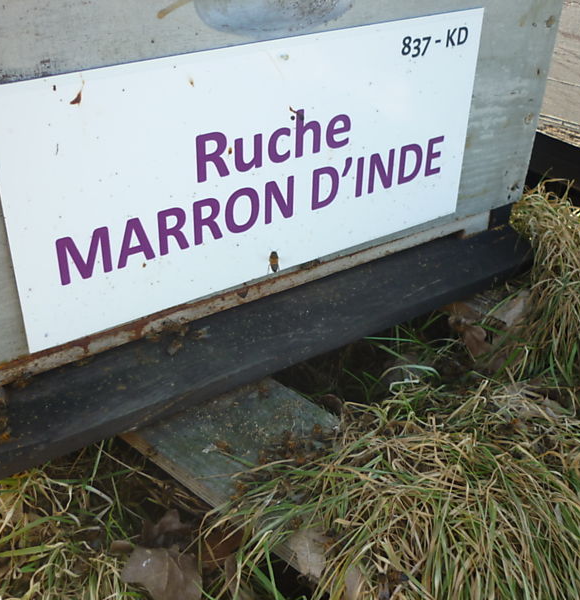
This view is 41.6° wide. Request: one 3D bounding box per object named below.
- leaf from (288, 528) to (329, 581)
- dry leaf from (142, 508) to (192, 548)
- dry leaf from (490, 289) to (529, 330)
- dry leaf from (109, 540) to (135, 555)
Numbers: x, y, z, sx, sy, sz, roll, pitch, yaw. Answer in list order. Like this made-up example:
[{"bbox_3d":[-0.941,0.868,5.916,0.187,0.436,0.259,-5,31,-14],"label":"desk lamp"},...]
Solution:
[{"bbox_3d":[0.009,0.133,0.397,0.022,0.009,0.030,4,40,-19],"label":"leaf"},{"bbox_3d":[-0.068,0.126,0.420,0.028,0.012,0.022,1,31,0],"label":"dry leaf"},{"bbox_3d":[0.168,0.007,0.580,0.031,0.016,0.028,1,31,0],"label":"dry leaf"},{"bbox_3d":[-0.089,0.131,0.402,0.015,0.005,0.009,1,31,0],"label":"dry leaf"}]

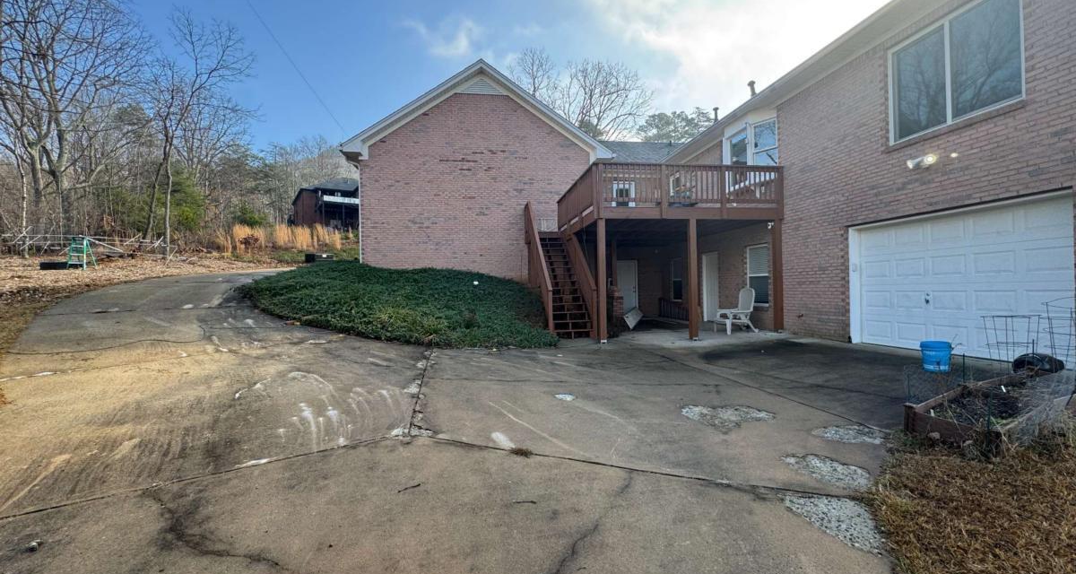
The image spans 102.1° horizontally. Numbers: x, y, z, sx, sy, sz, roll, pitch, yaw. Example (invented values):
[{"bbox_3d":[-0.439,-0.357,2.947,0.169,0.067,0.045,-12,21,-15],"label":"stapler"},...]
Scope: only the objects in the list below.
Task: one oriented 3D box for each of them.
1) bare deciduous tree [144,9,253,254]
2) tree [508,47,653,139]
[{"bbox_3d":[-16.400,-7.500,21.000,4.600,11.800,4.400,-1,0,-38],"label":"bare deciduous tree"},{"bbox_3d":[3.100,-9.500,32.000,10.000,15.500,9.500,-1,0,6],"label":"tree"}]

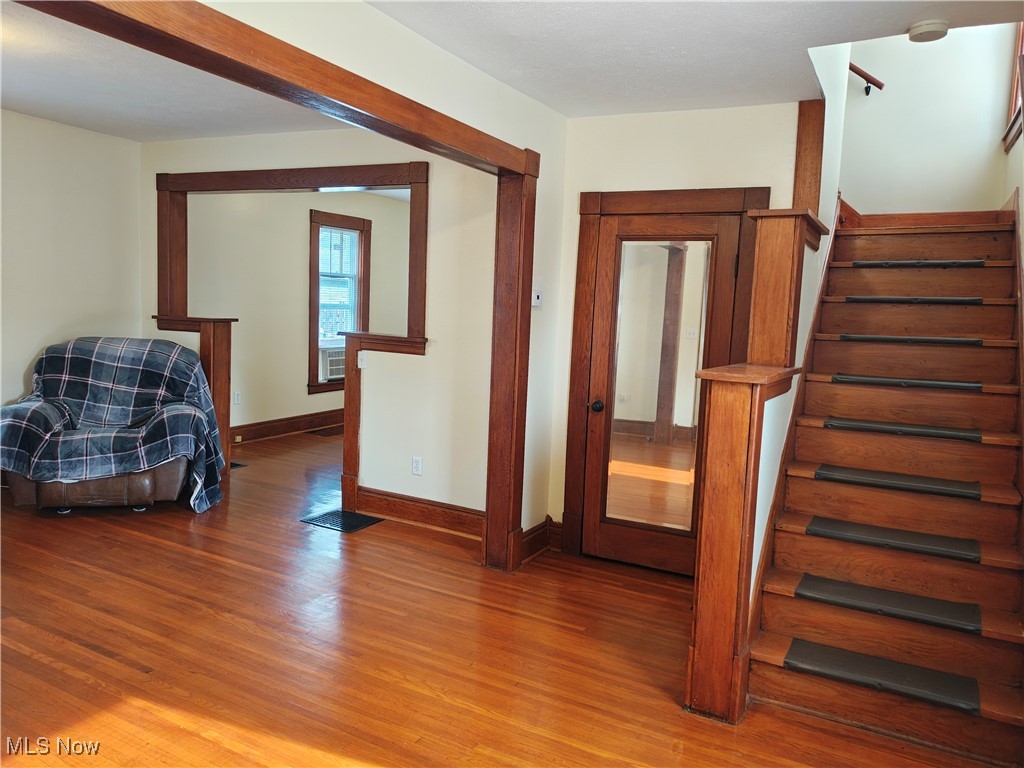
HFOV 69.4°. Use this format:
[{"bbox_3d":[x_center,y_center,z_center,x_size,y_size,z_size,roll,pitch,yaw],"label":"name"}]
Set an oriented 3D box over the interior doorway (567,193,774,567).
[{"bbox_3d":[0.831,0.000,4.159,1.053,2.124,0.099,5,7,27],"label":"interior doorway"}]

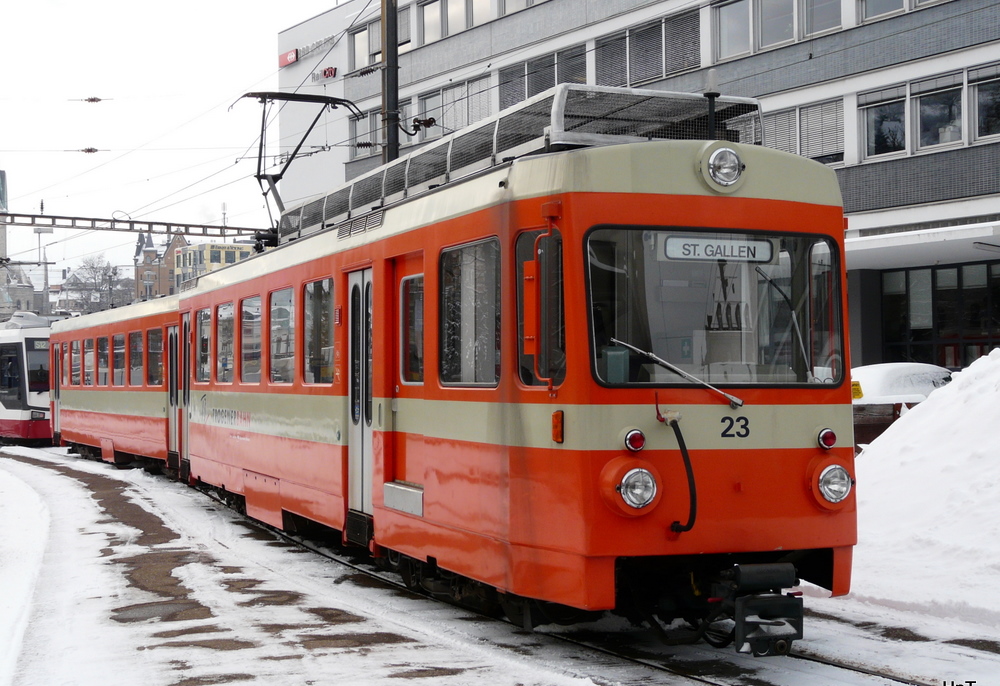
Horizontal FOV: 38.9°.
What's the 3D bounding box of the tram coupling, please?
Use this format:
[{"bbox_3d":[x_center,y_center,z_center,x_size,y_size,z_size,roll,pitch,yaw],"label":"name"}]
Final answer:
[{"bbox_3d":[1.596,1.639,8.704,0.430,0.540,0.400,1,-2,-22],"label":"tram coupling"}]

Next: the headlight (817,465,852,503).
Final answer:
[{"bbox_3d":[2.166,0.916,9.228,0.245,0.245,0.110,1,-2,-22],"label":"headlight"}]

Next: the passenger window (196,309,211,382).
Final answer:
[{"bbox_3d":[-4.172,0.046,19.910,0.060,1.008,1.120,1,-2,-22],"label":"passenger window"}]

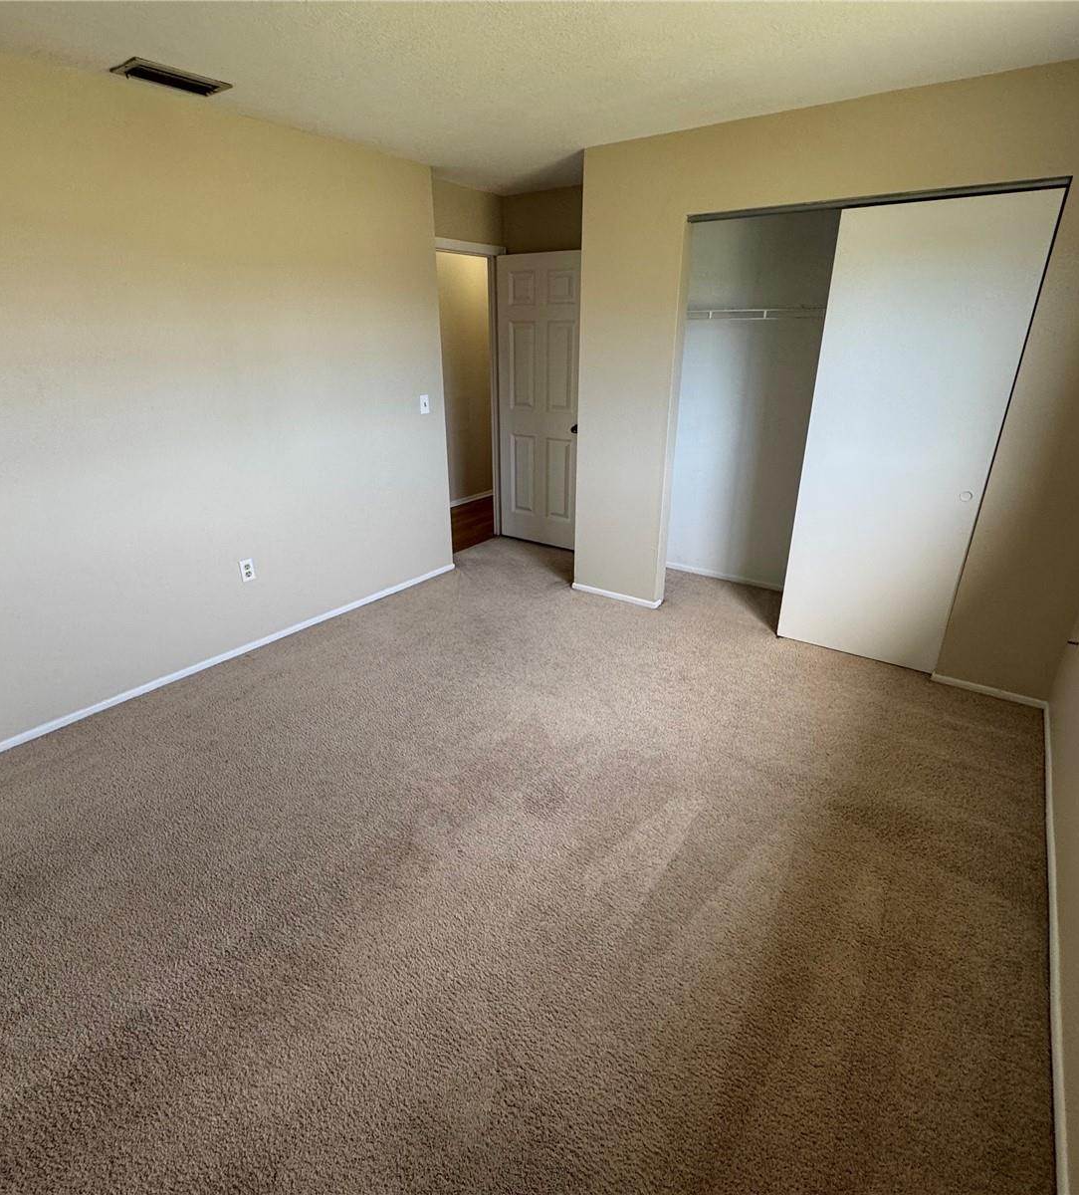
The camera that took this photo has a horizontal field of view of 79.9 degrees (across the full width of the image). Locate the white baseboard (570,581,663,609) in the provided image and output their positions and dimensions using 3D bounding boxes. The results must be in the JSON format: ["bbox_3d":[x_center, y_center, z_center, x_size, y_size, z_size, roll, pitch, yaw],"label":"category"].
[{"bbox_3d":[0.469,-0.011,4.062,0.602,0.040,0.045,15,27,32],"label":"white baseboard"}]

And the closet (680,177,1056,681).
[{"bbox_3d":[1.526,-0.831,3.399,1.476,2.060,0.711,15,27,32],"label":"closet"}]

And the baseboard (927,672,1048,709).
[{"bbox_3d":[2.081,0.431,2.996,0.448,0.040,0.020,15,27,32],"label":"baseboard"}]

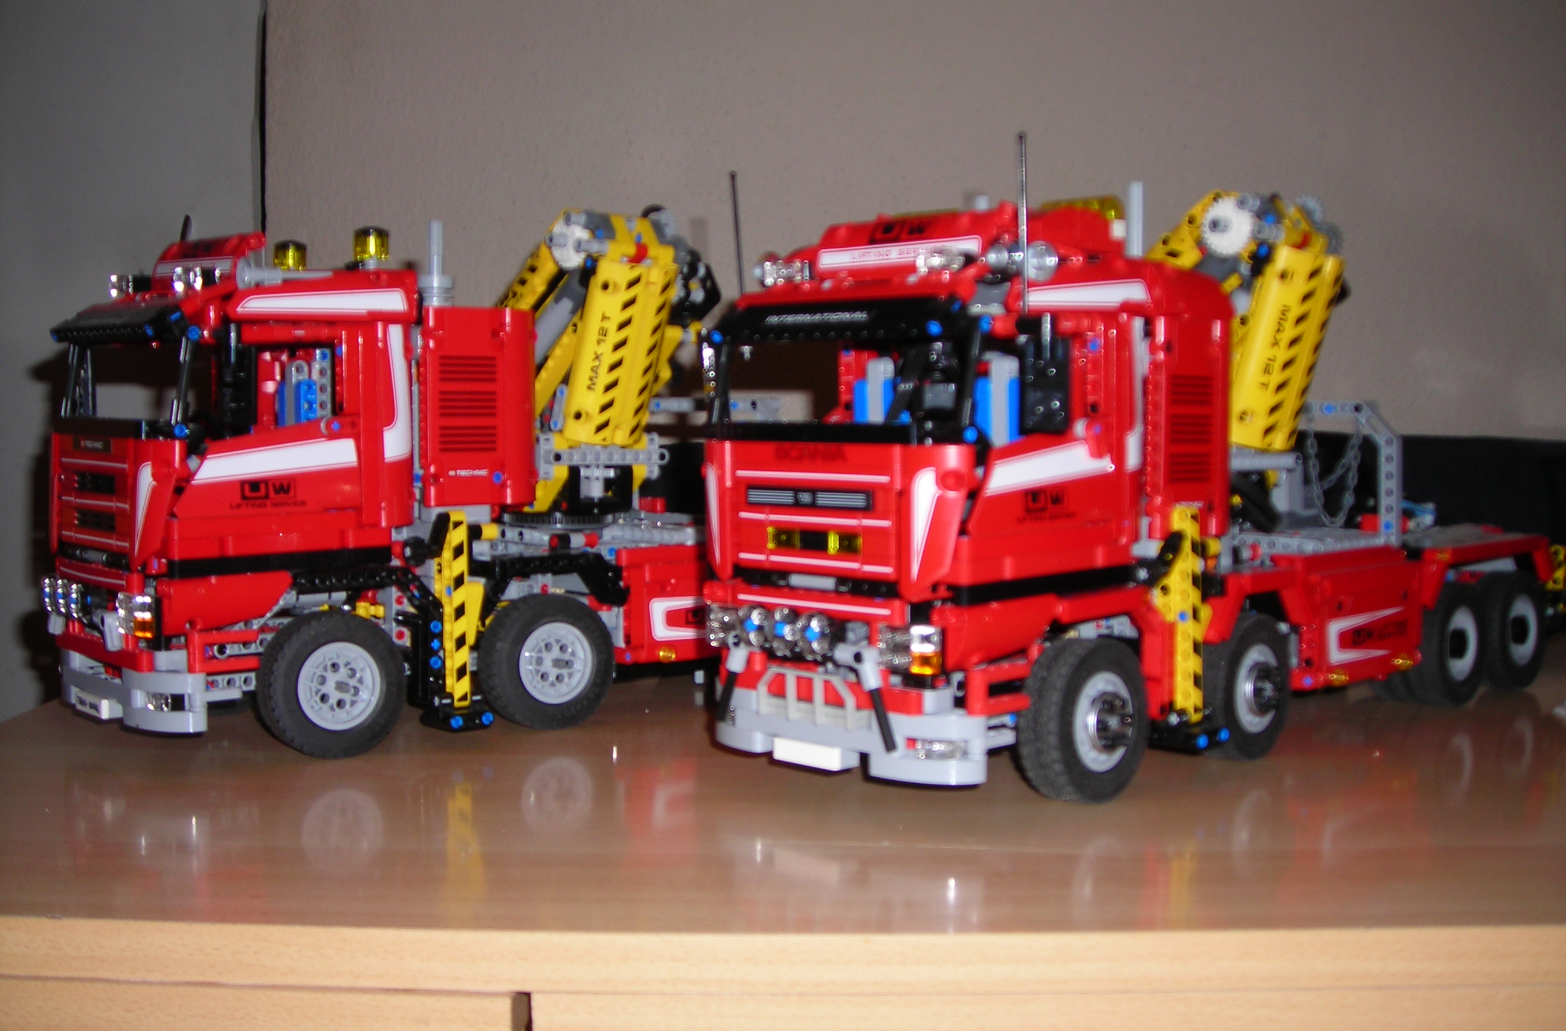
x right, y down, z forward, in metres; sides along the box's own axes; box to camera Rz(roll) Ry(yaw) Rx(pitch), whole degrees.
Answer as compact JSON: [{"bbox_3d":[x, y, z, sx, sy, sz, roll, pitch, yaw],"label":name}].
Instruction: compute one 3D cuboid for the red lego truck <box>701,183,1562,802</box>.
[{"bbox_3d":[0.199,-0.028,0.813,0.540,0.253,0.142,-4,5,-44],"label":"red lego truck"}]

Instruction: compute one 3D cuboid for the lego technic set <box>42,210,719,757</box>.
[{"bbox_3d":[-0.091,-0.032,0.893,0.540,0.253,0.142,-3,5,-38],"label":"lego technic set"}]

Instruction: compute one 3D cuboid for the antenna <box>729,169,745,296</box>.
[{"bbox_3d":[-0.018,-0.113,0.703,0.004,0.055,0.004,-4,-2,-44],"label":"antenna"}]

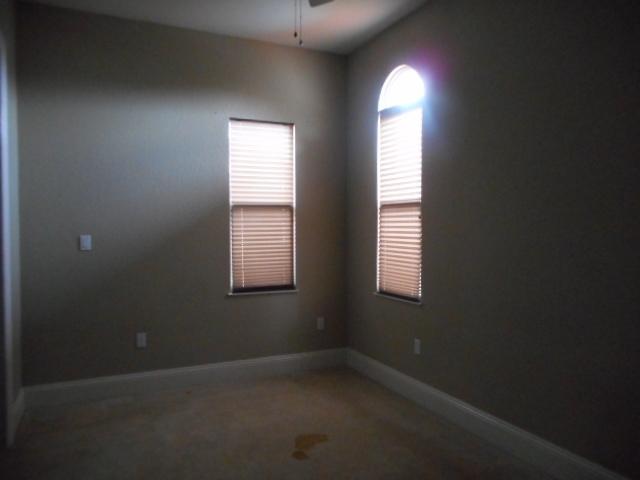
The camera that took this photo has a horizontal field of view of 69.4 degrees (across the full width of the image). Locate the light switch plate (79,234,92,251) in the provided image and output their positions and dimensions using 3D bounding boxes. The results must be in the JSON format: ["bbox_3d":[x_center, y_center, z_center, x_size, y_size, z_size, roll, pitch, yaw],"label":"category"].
[{"bbox_3d":[-1.804,0.023,3.568,0.077,0.117,0.010,-1,1,-25],"label":"light switch plate"}]

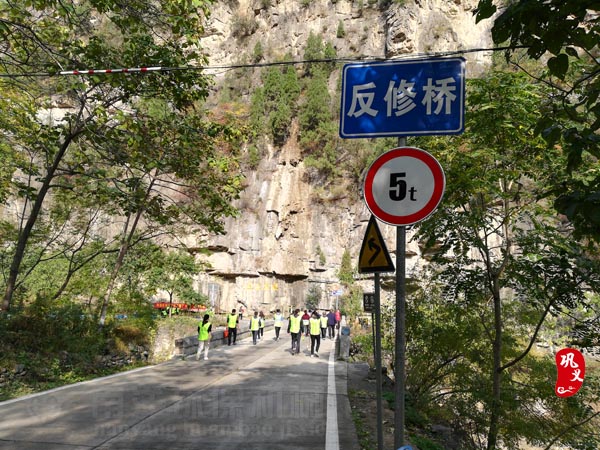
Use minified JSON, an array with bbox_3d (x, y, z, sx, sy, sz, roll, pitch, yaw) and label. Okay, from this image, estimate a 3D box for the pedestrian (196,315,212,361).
[{"bbox_3d":[-3.392,4.009,16.152,0.500,1.610,0.400,-1,-11,5],"label":"pedestrian"}]

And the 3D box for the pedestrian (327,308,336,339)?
[{"bbox_3d":[1.805,5.628,25.655,0.540,1.640,0.380,-1,-11,5],"label":"pedestrian"}]

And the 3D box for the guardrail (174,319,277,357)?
[{"bbox_3d":[-3.329,6.345,26.679,0.360,0.650,19.852,-1,-10,7],"label":"guardrail"}]

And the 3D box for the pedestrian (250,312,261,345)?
[{"bbox_3d":[-2.171,5.021,22.053,0.500,1.620,0.380,-1,-11,5],"label":"pedestrian"}]

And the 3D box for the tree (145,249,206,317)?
[{"bbox_3d":[-10.839,5.220,39.568,5.000,6.023,5.000,3,-11,-15],"label":"tree"}]

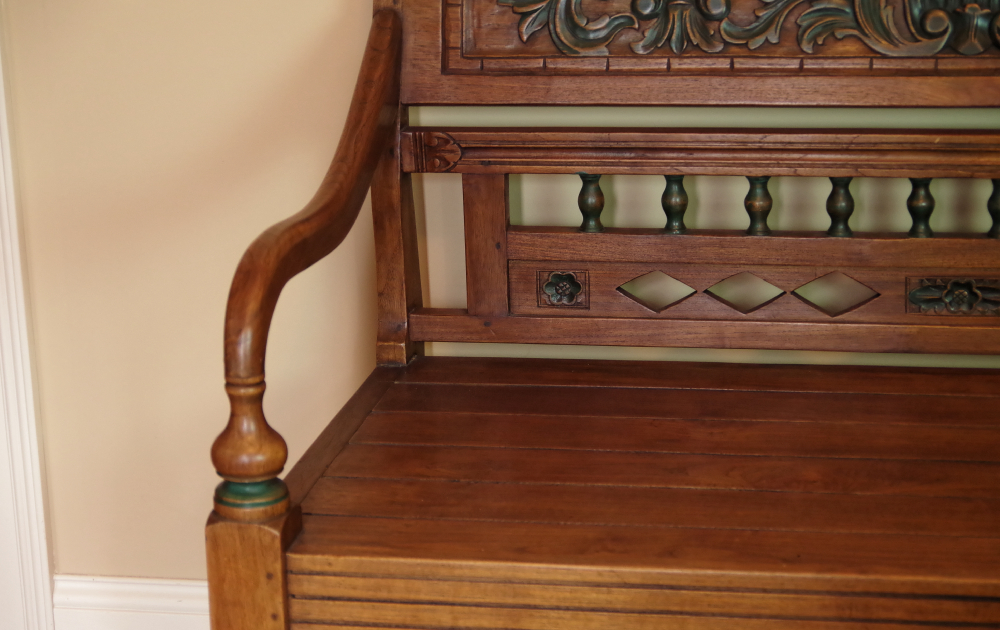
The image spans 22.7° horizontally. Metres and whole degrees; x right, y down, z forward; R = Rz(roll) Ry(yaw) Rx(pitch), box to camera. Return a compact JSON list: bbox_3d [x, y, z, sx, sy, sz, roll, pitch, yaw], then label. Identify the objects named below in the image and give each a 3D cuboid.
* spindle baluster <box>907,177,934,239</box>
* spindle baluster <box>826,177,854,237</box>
[{"bbox_3d":[0.409,-0.106,2.421,0.027,0.060,0.027,1,15,10],"label":"spindle baluster"},{"bbox_3d":[0.333,-0.107,2.435,0.027,0.060,0.027,1,15,10],"label":"spindle baluster"}]

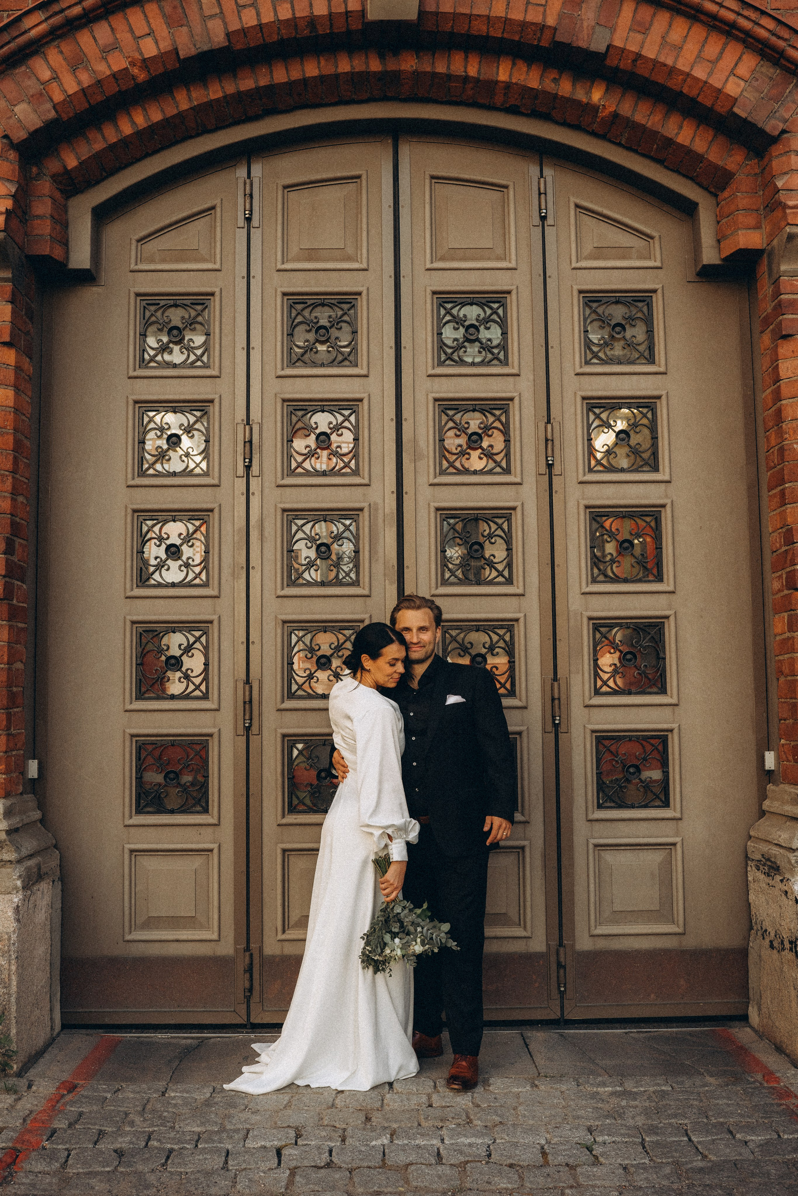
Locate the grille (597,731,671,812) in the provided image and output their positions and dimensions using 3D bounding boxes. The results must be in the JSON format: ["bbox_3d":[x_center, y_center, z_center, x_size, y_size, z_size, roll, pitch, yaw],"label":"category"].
[{"bbox_3d":[1.031,0.767,5.123,0.322,0.322,0.045,-1,-6,-1],"label":"grille"}]

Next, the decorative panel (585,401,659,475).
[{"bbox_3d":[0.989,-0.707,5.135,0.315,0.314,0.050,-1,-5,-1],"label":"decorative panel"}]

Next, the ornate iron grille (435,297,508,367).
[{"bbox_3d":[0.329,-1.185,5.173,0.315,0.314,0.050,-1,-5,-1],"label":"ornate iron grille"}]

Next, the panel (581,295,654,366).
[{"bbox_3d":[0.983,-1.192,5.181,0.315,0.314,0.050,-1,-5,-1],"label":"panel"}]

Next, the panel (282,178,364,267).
[{"bbox_3d":[-0.351,-1.730,5.353,0.374,0.424,0.045,-1,-6,-1],"label":"panel"}]

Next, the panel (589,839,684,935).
[{"bbox_3d":[1.004,1.222,4.922,0.406,0.400,0.050,-1,-5,-1],"label":"panel"}]

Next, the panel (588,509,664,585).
[{"bbox_3d":[0.984,-0.222,5.050,0.319,0.323,0.050,-1,-5,-1],"label":"panel"}]

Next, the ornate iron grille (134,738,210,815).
[{"bbox_3d":[-0.994,0.788,5.095,0.322,0.322,0.045,-1,-6,-1],"label":"ornate iron grille"}]

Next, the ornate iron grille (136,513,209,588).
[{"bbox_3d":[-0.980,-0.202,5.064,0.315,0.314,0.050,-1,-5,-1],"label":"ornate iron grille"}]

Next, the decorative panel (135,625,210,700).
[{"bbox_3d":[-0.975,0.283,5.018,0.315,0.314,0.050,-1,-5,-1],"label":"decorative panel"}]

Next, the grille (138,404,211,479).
[{"bbox_3d":[-0.979,-0.680,5.070,0.319,0.317,0.050,-1,-5,-1],"label":"grille"}]

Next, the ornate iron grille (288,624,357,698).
[{"bbox_3d":[-0.320,0.272,4.992,0.315,0.321,0.050,-1,-5,-1],"label":"ornate iron grille"}]

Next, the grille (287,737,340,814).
[{"bbox_3d":[-0.325,0.781,5.104,0.322,0.322,0.045,-1,-6,-1],"label":"grille"}]

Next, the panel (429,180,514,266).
[{"bbox_3d":[0.320,-1.669,5.172,0.383,0.412,0.050,-1,-5,-1],"label":"panel"}]

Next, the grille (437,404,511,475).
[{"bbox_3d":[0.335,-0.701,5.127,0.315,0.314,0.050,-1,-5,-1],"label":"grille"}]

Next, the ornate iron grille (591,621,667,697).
[{"bbox_3d":[1.025,0.270,5.172,0.322,0.322,0.045,-1,-6,-1],"label":"ornate iron grille"}]

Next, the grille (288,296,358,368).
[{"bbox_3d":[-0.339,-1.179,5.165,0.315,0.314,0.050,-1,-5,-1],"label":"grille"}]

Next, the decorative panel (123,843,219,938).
[{"bbox_3d":[-0.957,1.239,4.900,0.401,0.400,0.050,-1,-5,-1],"label":"decorative panel"}]

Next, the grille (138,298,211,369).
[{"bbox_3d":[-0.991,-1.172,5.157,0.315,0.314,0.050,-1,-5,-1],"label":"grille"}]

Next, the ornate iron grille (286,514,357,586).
[{"bbox_3d":[-0.337,-0.214,5.203,0.322,0.322,0.045,-1,-6,-1],"label":"ornate iron grille"}]

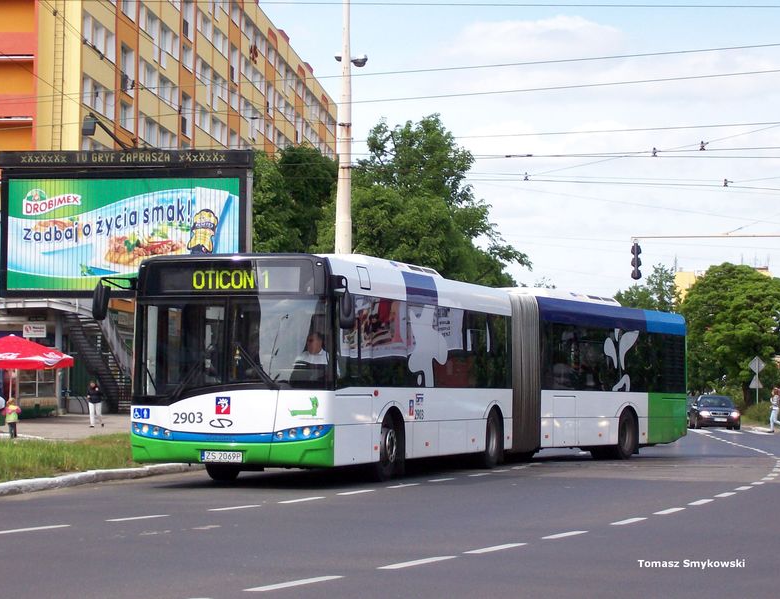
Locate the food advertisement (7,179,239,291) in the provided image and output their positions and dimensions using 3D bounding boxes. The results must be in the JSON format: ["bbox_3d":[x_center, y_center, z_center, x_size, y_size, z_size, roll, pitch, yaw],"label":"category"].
[{"bbox_3d":[-5.672,-1.375,42.565,5.040,2.380,0.100,0,-3,9],"label":"food advertisement"}]

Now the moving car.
[{"bbox_3d":[13.594,4.682,84.035,1.730,1.450,4.200,0,-3,4],"label":"moving car"}]

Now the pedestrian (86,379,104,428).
[{"bbox_3d":[-10.387,3.686,70.800,0.550,1.680,0.450,0,-3,14],"label":"pedestrian"}]

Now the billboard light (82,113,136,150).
[{"bbox_3d":[-5.843,-3.456,41.336,0.350,0.550,2.500,0,-3,9],"label":"billboard light"}]

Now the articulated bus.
[{"bbox_3d":[0.927,1.213,32.179,3.200,2.920,18.000,-1,-3,22],"label":"articulated bus"}]

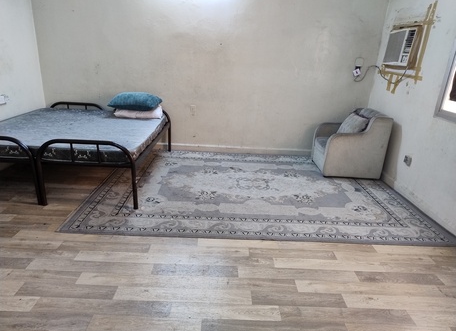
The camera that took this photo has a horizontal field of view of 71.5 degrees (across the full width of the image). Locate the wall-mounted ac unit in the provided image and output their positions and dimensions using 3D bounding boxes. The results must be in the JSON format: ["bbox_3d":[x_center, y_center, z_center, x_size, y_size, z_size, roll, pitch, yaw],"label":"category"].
[{"bbox_3d":[2.104,-1.413,3.825,0.130,0.410,0.600,2,19,-2],"label":"wall-mounted ac unit"}]

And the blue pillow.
[{"bbox_3d":[-1.282,-0.900,4.416,0.690,0.220,0.410,2,19,-2],"label":"blue pillow"}]

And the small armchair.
[{"bbox_3d":[1.643,-0.328,4.342,0.770,0.820,0.690,2,19,-2],"label":"small armchair"}]

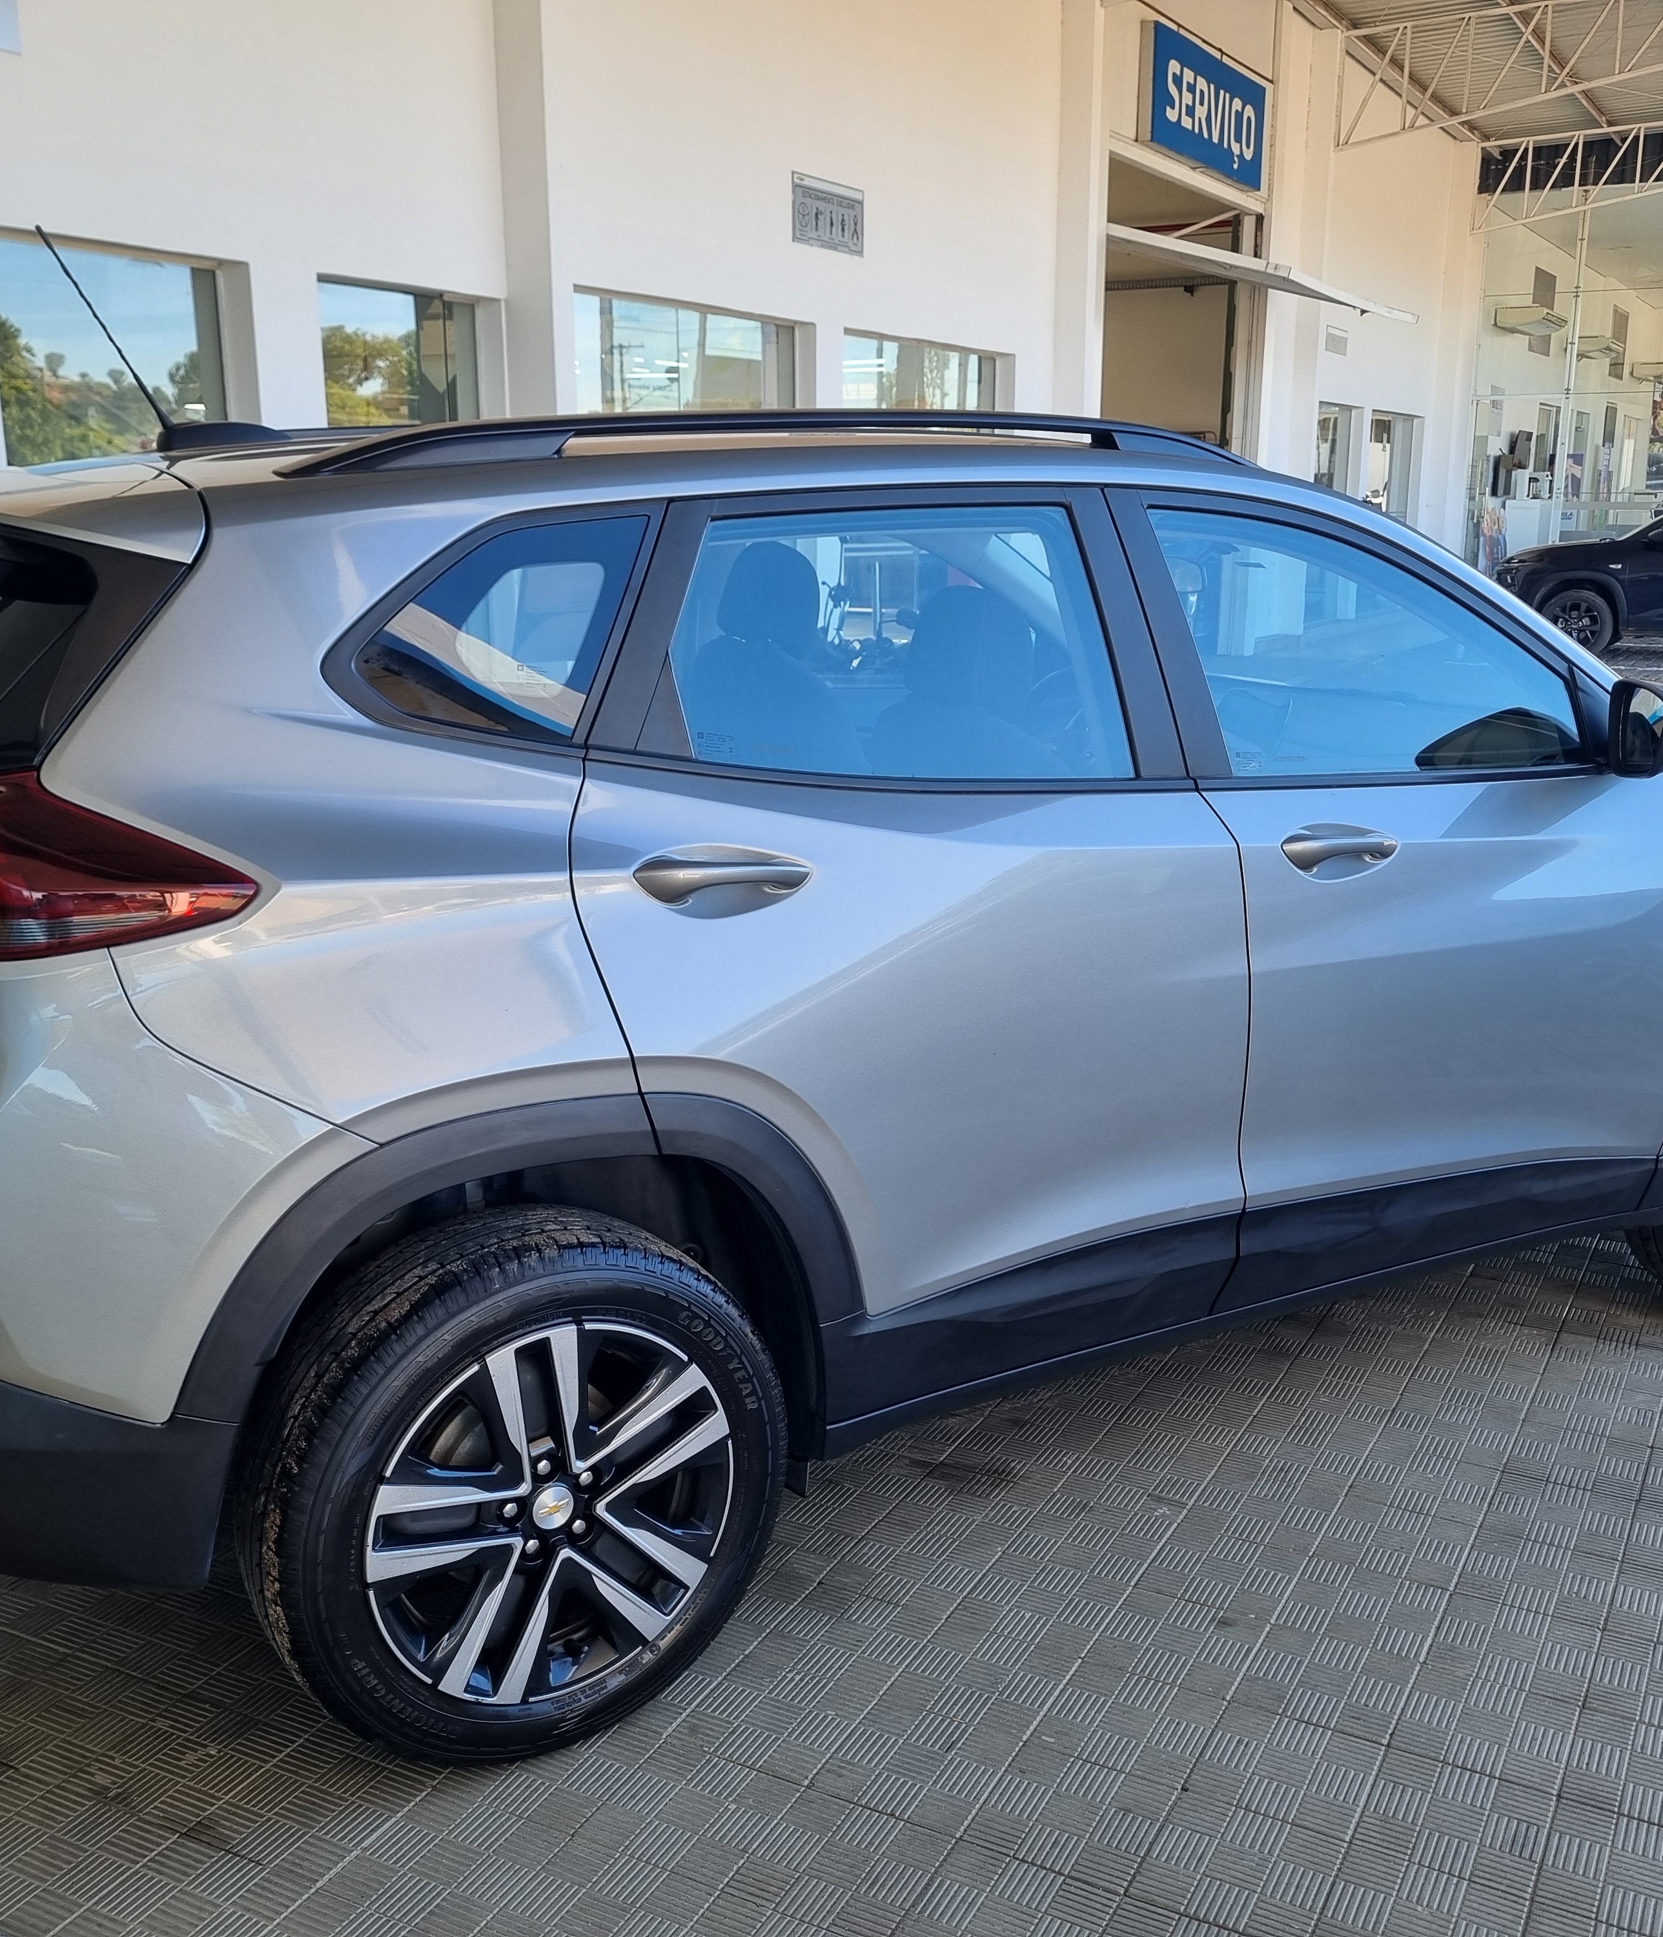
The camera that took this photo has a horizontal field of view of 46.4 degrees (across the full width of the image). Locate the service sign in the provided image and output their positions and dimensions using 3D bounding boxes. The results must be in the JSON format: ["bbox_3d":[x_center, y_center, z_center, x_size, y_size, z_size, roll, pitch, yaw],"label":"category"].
[{"bbox_3d":[3.015,-6.919,15.703,0.140,0.840,2.740,7,15,28],"label":"service sign"}]

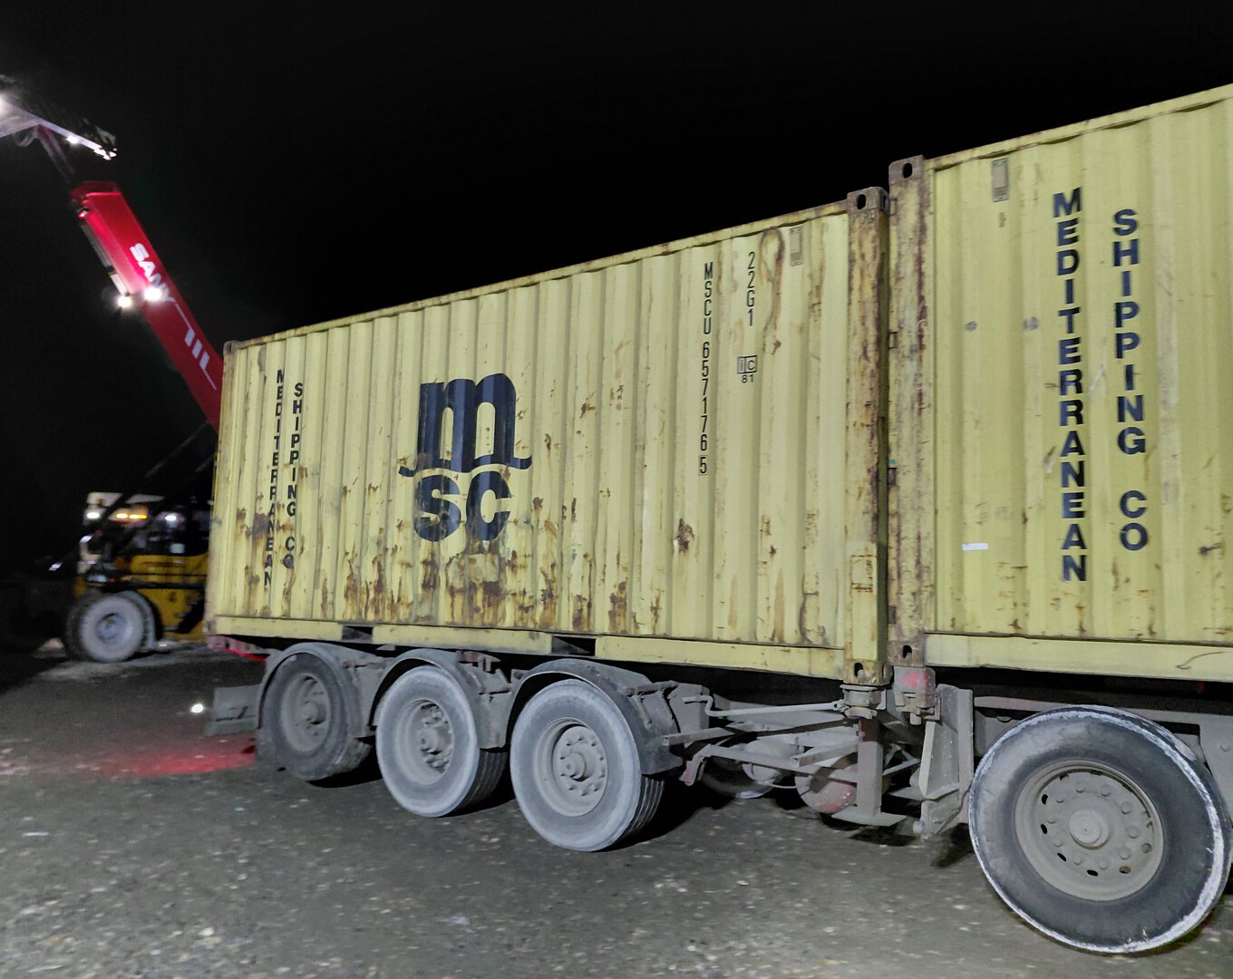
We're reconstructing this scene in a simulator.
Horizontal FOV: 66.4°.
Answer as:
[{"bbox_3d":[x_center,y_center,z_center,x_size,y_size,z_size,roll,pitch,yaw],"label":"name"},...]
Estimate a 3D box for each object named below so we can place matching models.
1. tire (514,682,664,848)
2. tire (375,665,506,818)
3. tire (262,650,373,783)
[{"bbox_3d":[-0.195,1.705,5.896,1.050,1.050,0.350,-3,-8,36],"label":"tire"},{"bbox_3d":[-1.247,1.759,6.658,1.050,1.050,0.350,-3,-8,36],"label":"tire"},{"bbox_3d":[-2.341,1.743,7.461,1.050,1.050,0.350,-3,-8,36],"label":"tire"}]

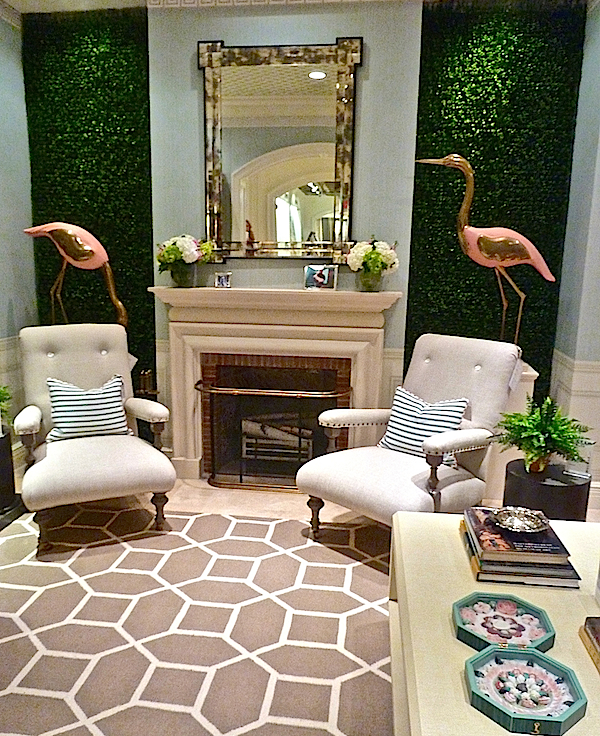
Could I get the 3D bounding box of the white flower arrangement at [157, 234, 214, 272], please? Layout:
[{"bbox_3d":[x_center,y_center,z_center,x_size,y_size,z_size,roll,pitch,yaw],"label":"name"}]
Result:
[{"bbox_3d":[-0.756,-0.758,3.836,0.371,0.244,0.281,2,10,6],"label":"white flower arrangement"}]

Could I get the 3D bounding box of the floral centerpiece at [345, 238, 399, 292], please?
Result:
[{"bbox_3d":[0.471,-0.666,3.726,0.330,0.343,0.281,2,10,6],"label":"floral centerpiece"}]

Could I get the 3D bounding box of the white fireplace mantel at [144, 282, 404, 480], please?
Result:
[{"bbox_3d":[-0.171,0.143,3.946,1.638,1.335,0.266,2,10,6],"label":"white fireplace mantel"}]

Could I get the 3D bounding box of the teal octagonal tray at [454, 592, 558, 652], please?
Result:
[{"bbox_3d":[0.456,0.576,1.301,0.204,0.029,0.197,2,10,7],"label":"teal octagonal tray"}]

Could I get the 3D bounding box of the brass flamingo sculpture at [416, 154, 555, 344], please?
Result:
[{"bbox_3d":[1.090,-0.630,3.441,0.839,1.225,0.214,2,10,6],"label":"brass flamingo sculpture"}]

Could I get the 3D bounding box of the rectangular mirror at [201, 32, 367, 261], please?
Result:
[{"bbox_3d":[-0.142,-1.388,3.781,1.045,1.392,0.058,2,10,6],"label":"rectangular mirror"}]

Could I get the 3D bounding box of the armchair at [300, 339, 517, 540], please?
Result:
[{"bbox_3d":[0.587,0.390,3.049,0.729,0.992,1.040,11,14,43],"label":"armchair"}]

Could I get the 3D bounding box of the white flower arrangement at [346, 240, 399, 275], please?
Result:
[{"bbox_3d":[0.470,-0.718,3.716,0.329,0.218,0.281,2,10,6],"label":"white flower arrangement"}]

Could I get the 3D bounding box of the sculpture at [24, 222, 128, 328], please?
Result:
[{"bbox_3d":[-1.446,-0.518,3.751,0.681,0.827,0.214,2,10,6],"label":"sculpture"}]

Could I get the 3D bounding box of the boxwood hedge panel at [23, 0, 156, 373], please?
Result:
[{"bbox_3d":[-1.376,-0.869,4.003,0.974,2.927,0.068,2,10,6],"label":"boxwood hedge panel"}]

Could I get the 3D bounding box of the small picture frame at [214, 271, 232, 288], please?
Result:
[{"bbox_3d":[-0.473,-0.539,3.546,0.112,0.115,0.058,2,10,6],"label":"small picture frame"}]

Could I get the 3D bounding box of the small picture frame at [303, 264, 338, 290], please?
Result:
[{"bbox_3d":[0.133,-0.585,3.745,0.220,0.163,0.073,2,10,6],"label":"small picture frame"}]

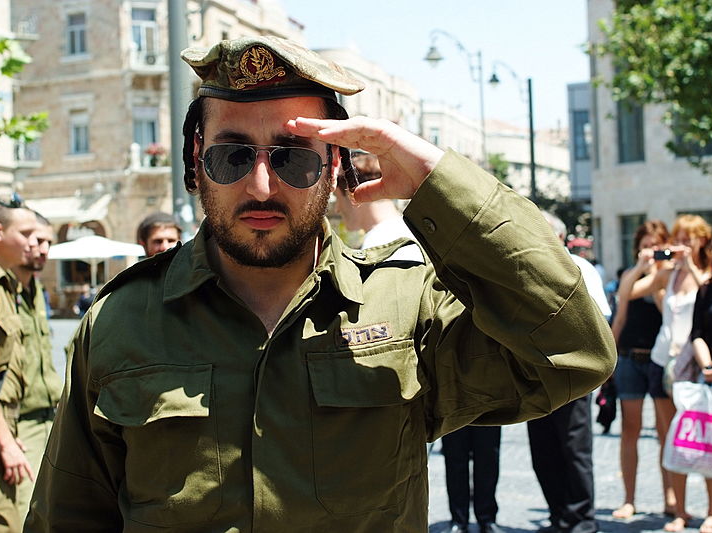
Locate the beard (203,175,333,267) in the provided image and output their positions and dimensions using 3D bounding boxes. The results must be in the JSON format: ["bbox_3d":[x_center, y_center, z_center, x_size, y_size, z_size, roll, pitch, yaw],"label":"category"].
[{"bbox_3d":[-0.104,-0.052,1.355,0.150,0.112,0.110,3,3,-4],"label":"beard"}]

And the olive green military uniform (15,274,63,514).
[{"bbox_3d":[-1.256,0.747,4.500,0.300,1.420,0.500,-2,0,26],"label":"olive green military uniform"}]

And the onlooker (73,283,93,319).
[{"bbox_3d":[-9.223,1.159,40.000,0.580,1.270,0.650,-2,0,37],"label":"onlooker"}]

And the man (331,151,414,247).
[{"bbox_3d":[0.113,0.556,3.800,0.320,1.790,0.480,-2,0,30],"label":"man"}]

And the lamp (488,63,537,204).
[{"bbox_3d":[5.035,-2.585,37.000,1.400,7.720,0.500,-2,0,6],"label":"lamp"}]

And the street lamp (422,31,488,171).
[{"bbox_3d":[2.712,-2.435,31.000,1.570,7.590,0.550,-2,0,6],"label":"street lamp"}]

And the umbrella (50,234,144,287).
[{"bbox_3d":[-8.883,0.386,40.000,3.300,2.750,3.300,-2,0,0],"label":"umbrella"}]

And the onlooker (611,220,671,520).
[{"bbox_3d":[1.627,0.576,6.550,0.440,1.650,0.360,-2,0,18],"label":"onlooker"}]

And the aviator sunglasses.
[{"bbox_3d":[-0.105,-0.116,1.355,0.143,0.052,0.135,3,3,-4],"label":"aviator sunglasses"}]

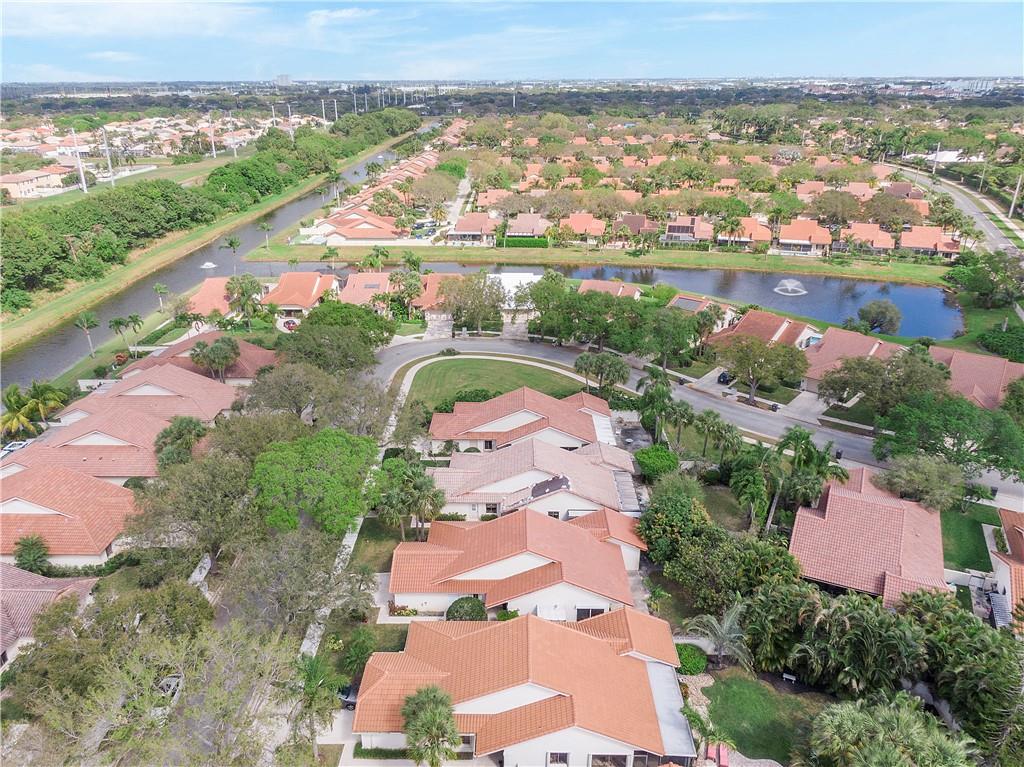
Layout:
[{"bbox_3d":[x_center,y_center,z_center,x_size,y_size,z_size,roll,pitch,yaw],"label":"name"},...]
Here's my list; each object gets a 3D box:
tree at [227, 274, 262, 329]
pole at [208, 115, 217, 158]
[{"bbox_3d":[-50.575,-14.900,134.090,5.900,11.100,5.900,0,23,0],"label":"tree"},{"bbox_3d":[-177.648,-146.376,420.957,0.900,24.700,0.900,0,23,0],"label":"pole"}]

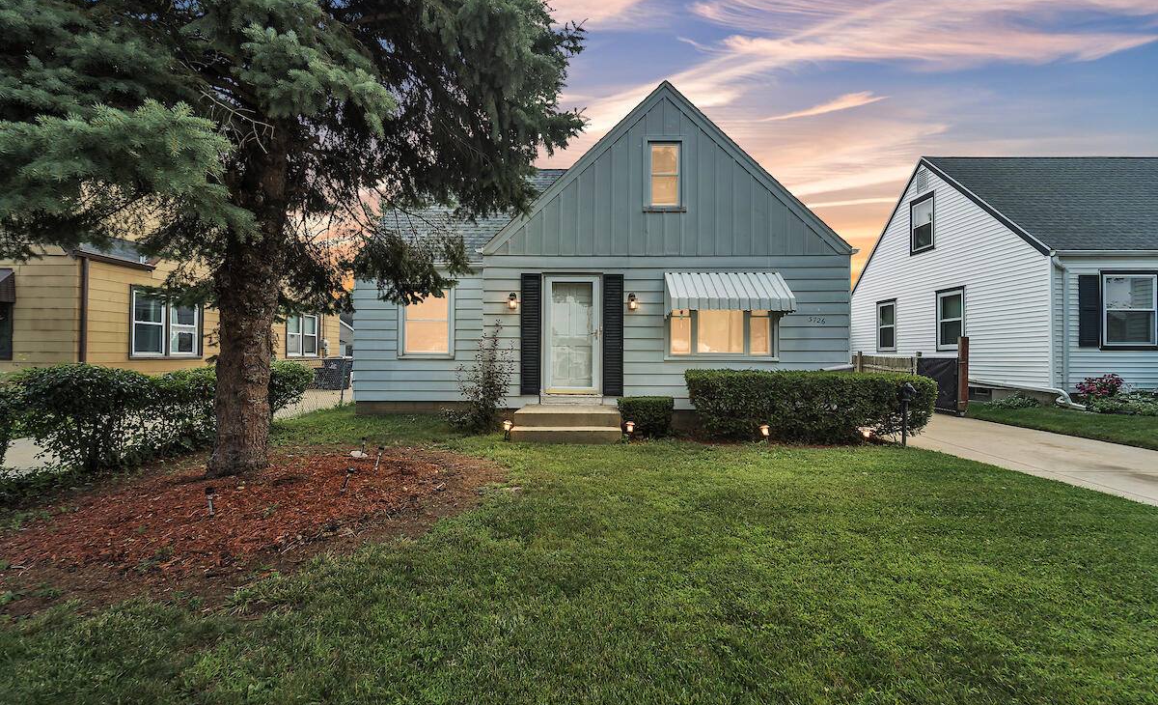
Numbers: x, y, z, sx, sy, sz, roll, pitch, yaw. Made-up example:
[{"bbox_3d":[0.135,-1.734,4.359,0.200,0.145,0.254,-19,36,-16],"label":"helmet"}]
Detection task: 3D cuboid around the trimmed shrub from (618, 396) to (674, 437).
[{"bbox_3d":[1.040,0.985,7.000,0.800,0.610,0.720,0,-1,0],"label":"trimmed shrub"}]

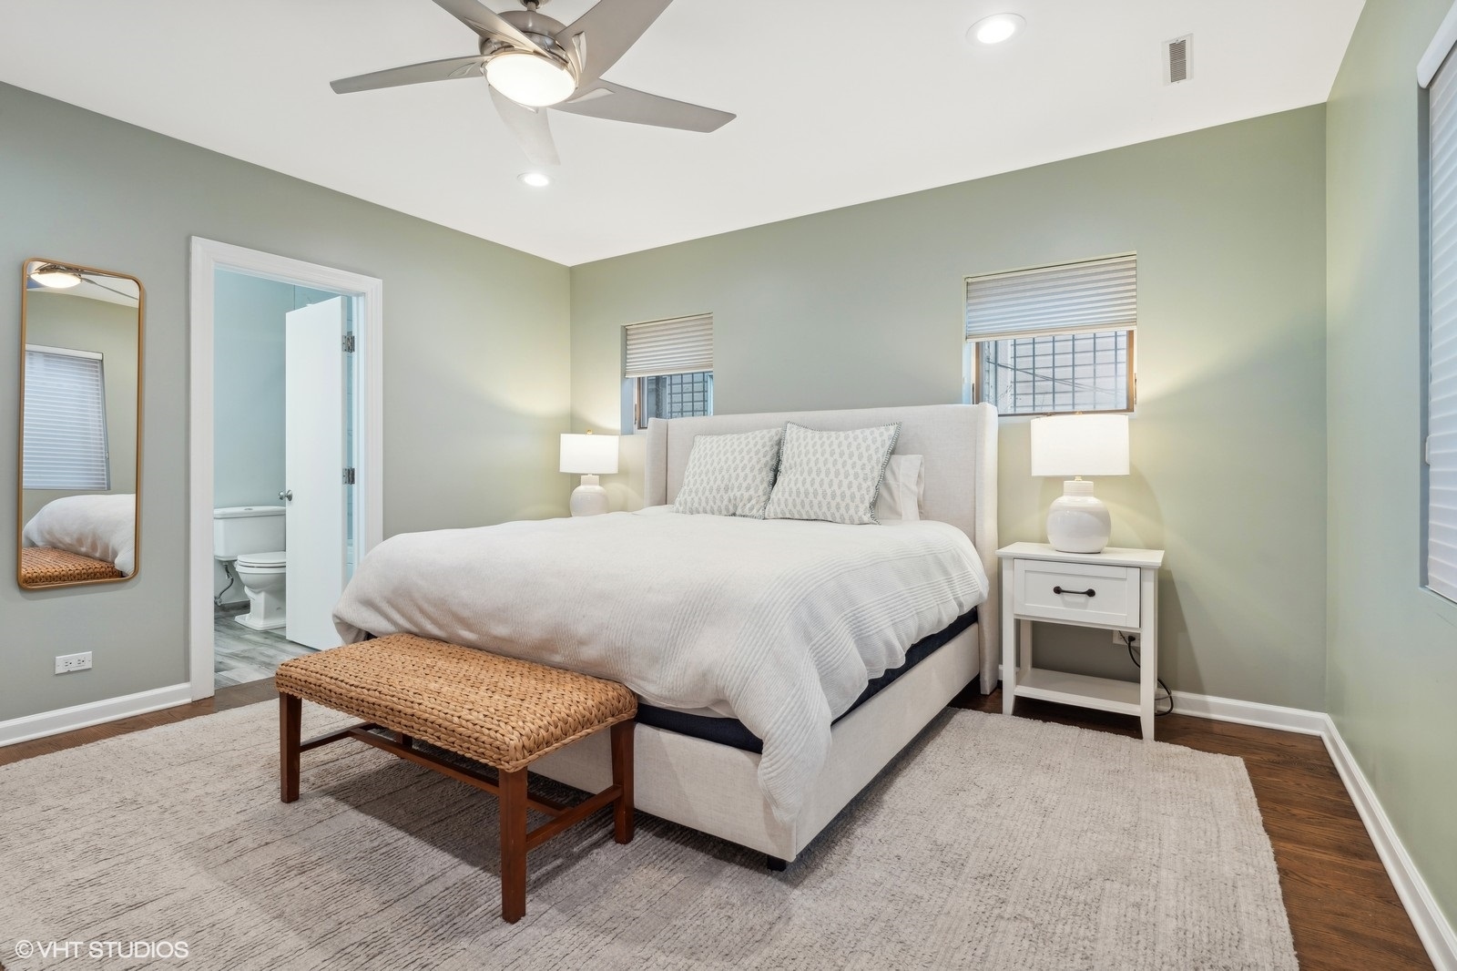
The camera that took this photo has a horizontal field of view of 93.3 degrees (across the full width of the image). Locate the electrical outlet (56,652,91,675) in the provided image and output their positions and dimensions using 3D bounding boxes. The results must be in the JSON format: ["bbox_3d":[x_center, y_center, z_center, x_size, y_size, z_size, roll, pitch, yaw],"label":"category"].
[{"bbox_3d":[-2.773,0.754,2.919,0.008,0.070,0.115,0,1,33],"label":"electrical outlet"}]

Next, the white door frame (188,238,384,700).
[{"bbox_3d":[-2.333,-0.091,3.681,0.138,2.186,0.938,0,1,33],"label":"white door frame"}]

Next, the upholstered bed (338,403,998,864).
[{"bbox_3d":[-0.142,0.318,3.177,2.178,1.403,2.162,0,1,33],"label":"upholstered bed"}]

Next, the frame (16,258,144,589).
[{"bbox_3d":[-2.734,-0.246,2.915,0.030,1.320,0.387,4,3,33],"label":"frame"}]

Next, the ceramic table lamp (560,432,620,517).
[{"bbox_3d":[-0.914,-0.055,4.571,0.383,0.613,0.383,0,1,0],"label":"ceramic table lamp"}]

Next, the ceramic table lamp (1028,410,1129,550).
[{"bbox_3d":[1.551,-0.015,3.047,0.383,0.613,0.383,0,1,33],"label":"ceramic table lamp"}]

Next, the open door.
[{"bbox_3d":[-2.532,-0.053,4.213,0.750,2.067,0.040,0,1,37],"label":"open door"}]

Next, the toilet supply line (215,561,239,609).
[{"bbox_3d":[-3.692,0.723,5.023,0.150,0.320,0.130,0,1,33],"label":"toilet supply line"}]

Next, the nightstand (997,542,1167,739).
[{"bbox_3d":[1.579,0.661,3.080,0.619,0.727,0.484,0,1,33],"label":"nightstand"}]

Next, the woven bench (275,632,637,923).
[{"bbox_3d":[-0.878,0.806,2.149,1.188,0.470,0.495,0,1,33],"label":"woven bench"}]

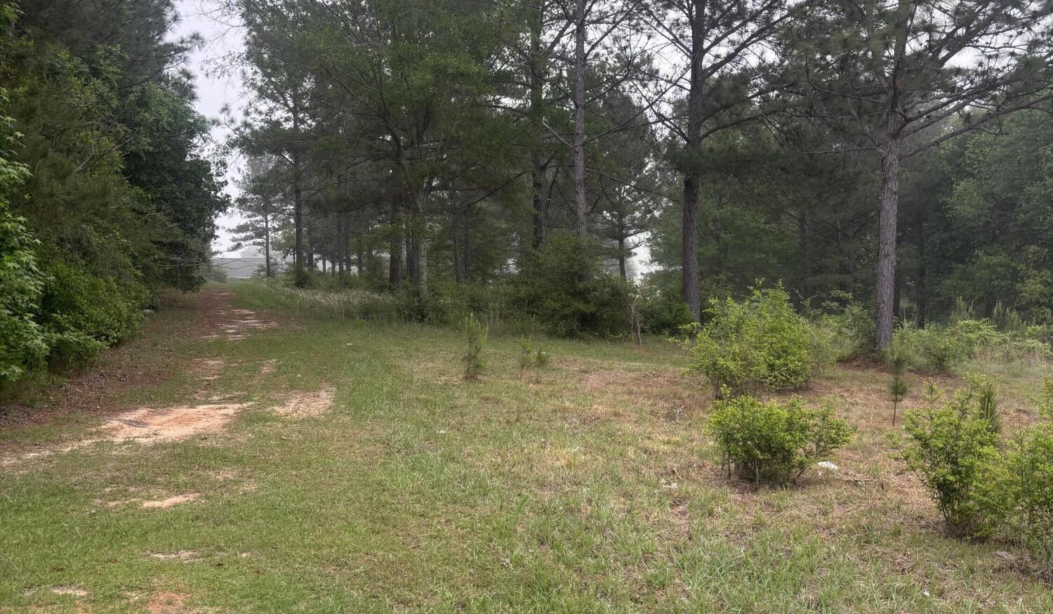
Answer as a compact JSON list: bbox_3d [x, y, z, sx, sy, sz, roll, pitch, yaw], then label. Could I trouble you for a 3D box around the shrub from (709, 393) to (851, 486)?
[{"bbox_3d":[1.900,0.938,7.841,1.000,0.630,0.850,0,2,0],"label":"shrub"}]

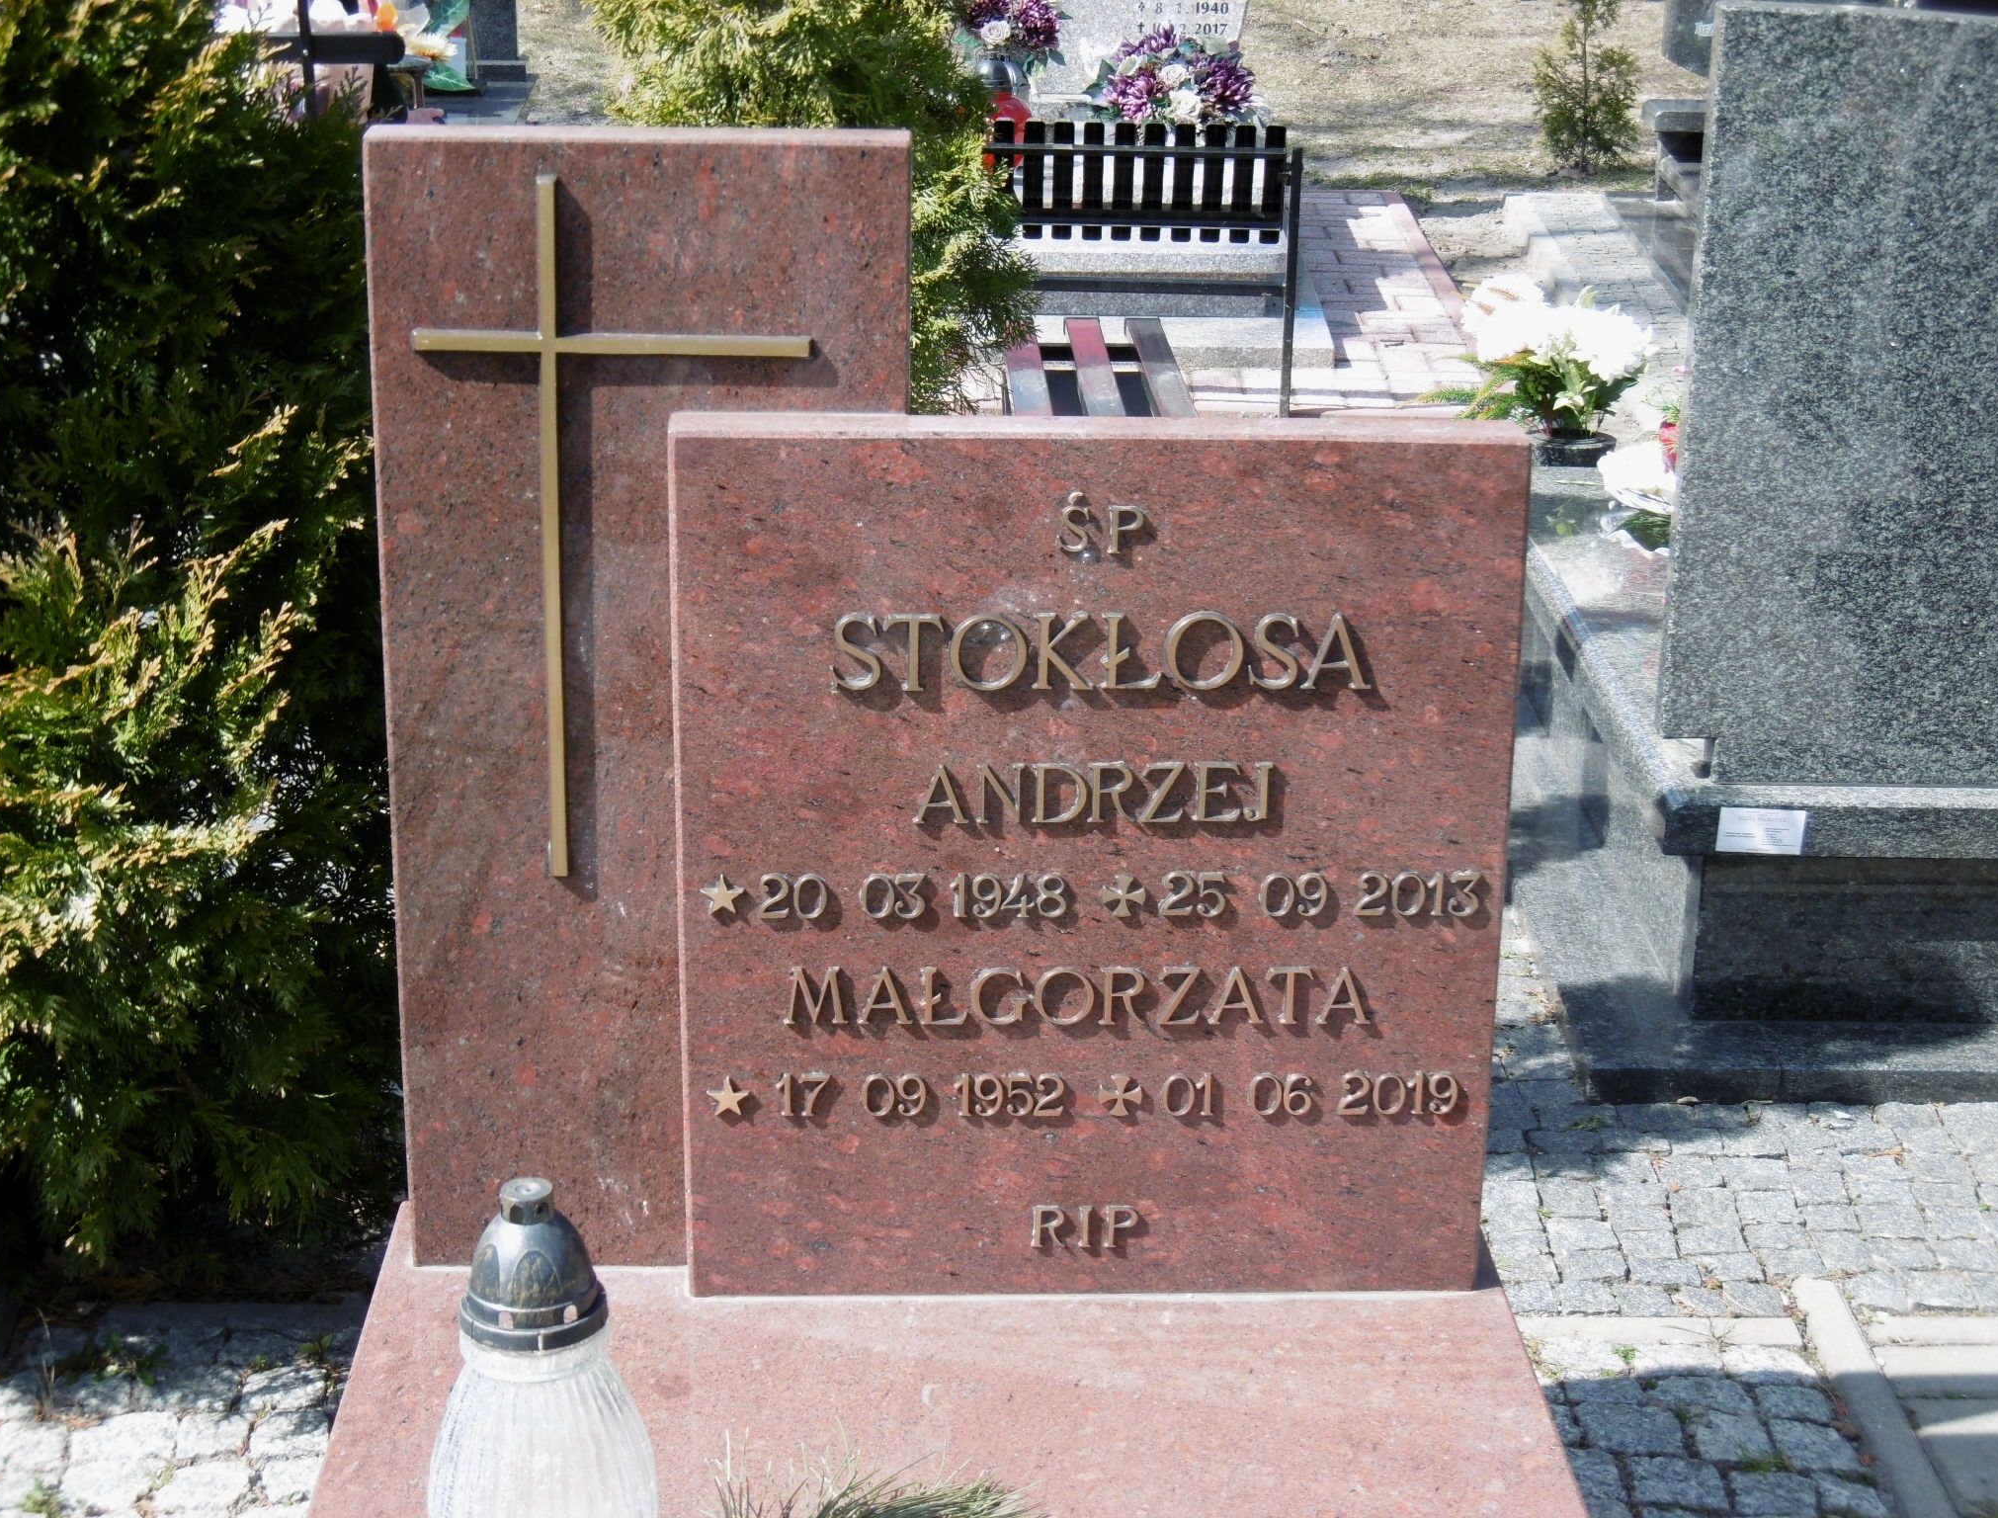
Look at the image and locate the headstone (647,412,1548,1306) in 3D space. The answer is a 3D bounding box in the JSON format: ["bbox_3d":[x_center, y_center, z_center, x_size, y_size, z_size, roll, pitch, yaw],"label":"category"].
[{"bbox_3d":[0.063,0.077,2.356,0.555,0.625,0.054,0,21,-2],"label":"headstone"}]

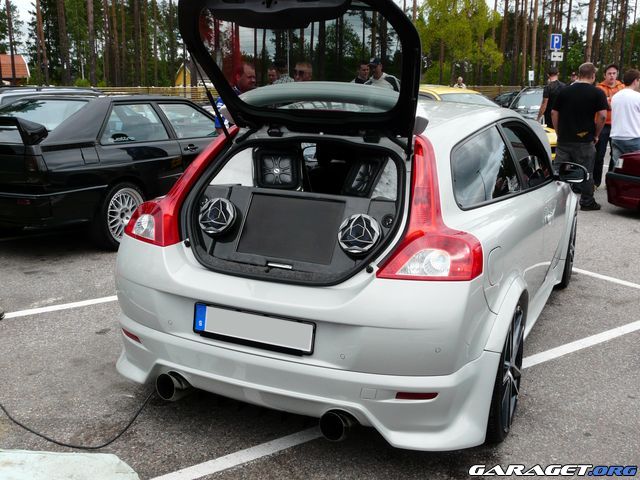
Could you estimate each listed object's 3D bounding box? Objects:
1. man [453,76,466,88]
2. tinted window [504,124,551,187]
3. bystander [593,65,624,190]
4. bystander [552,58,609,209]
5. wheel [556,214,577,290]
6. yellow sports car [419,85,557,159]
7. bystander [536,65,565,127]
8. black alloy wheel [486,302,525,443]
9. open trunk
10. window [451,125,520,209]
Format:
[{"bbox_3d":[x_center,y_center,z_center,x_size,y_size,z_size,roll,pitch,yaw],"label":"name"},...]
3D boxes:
[{"bbox_3d":[4.845,-4.689,24.306,0.500,1.780,0.320,4,13,11],"label":"man"},{"bbox_3d":[1.114,-0.491,3.827,0.070,0.380,0.850,-17,2,30],"label":"tinted window"},{"bbox_3d":[4.376,-1.698,10.608,0.550,1.840,0.340,5,13,17],"label":"bystander"},{"bbox_3d":[3.376,-1.329,8.938,0.620,1.803,0.380,7,14,27],"label":"bystander"},{"bbox_3d":[1.790,0.038,5.303,0.230,0.645,0.645,7,14,24],"label":"wheel"},{"bbox_3d":[2.393,-1.971,12.594,4.150,1.450,1.750,12,17,41],"label":"yellow sports car"},{"bbox_3d":[4.110,-2.130,12.500,0.520,1.860,0.320,2,12,4],"label":"bystander"},{"bbox_3d":[0.696,0.532,2.974,0.230,0.645,0.645,7,14,24],"label":"black alloy wheel"},{"bbox_3d":[-0.076,-0.169,2.942,0.940,0.550,0.640,7,14,24],"label":"open trunk"},{"bbox_3d":[0.704,-0.328,3.075,0.070,0.350,0.890,-17,2,30],"label":"window"}]

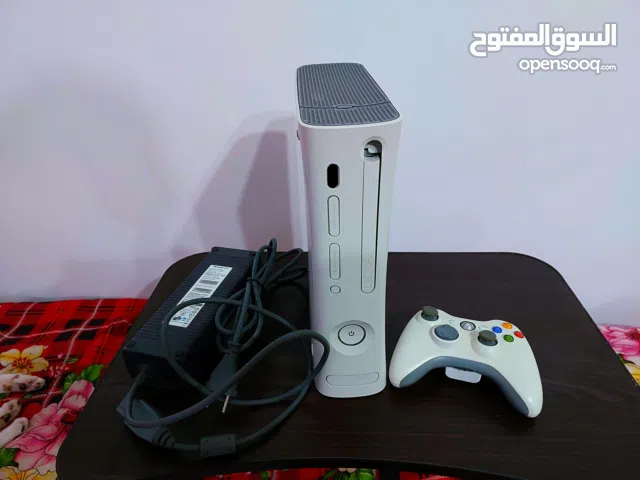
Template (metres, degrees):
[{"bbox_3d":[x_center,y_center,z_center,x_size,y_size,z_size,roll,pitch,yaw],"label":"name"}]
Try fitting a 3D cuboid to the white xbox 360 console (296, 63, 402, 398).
[{"bbox_3d":[0.024,-0.022,0.506,0.082,0.309,0.259,-3,32,-1],"label":"white xbox 360 console"}]

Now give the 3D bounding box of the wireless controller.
[{"bbox_3d":[0.170,0.128,0.494,0.154,0.059,0.107,8,34,16],"label":"wireless controller"}]

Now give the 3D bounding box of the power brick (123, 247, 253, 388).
[{"bbox_3d":[-0.156,0.095,0.572,0.075,0.055,0.215,6,33,13],"label":"power brick"}]

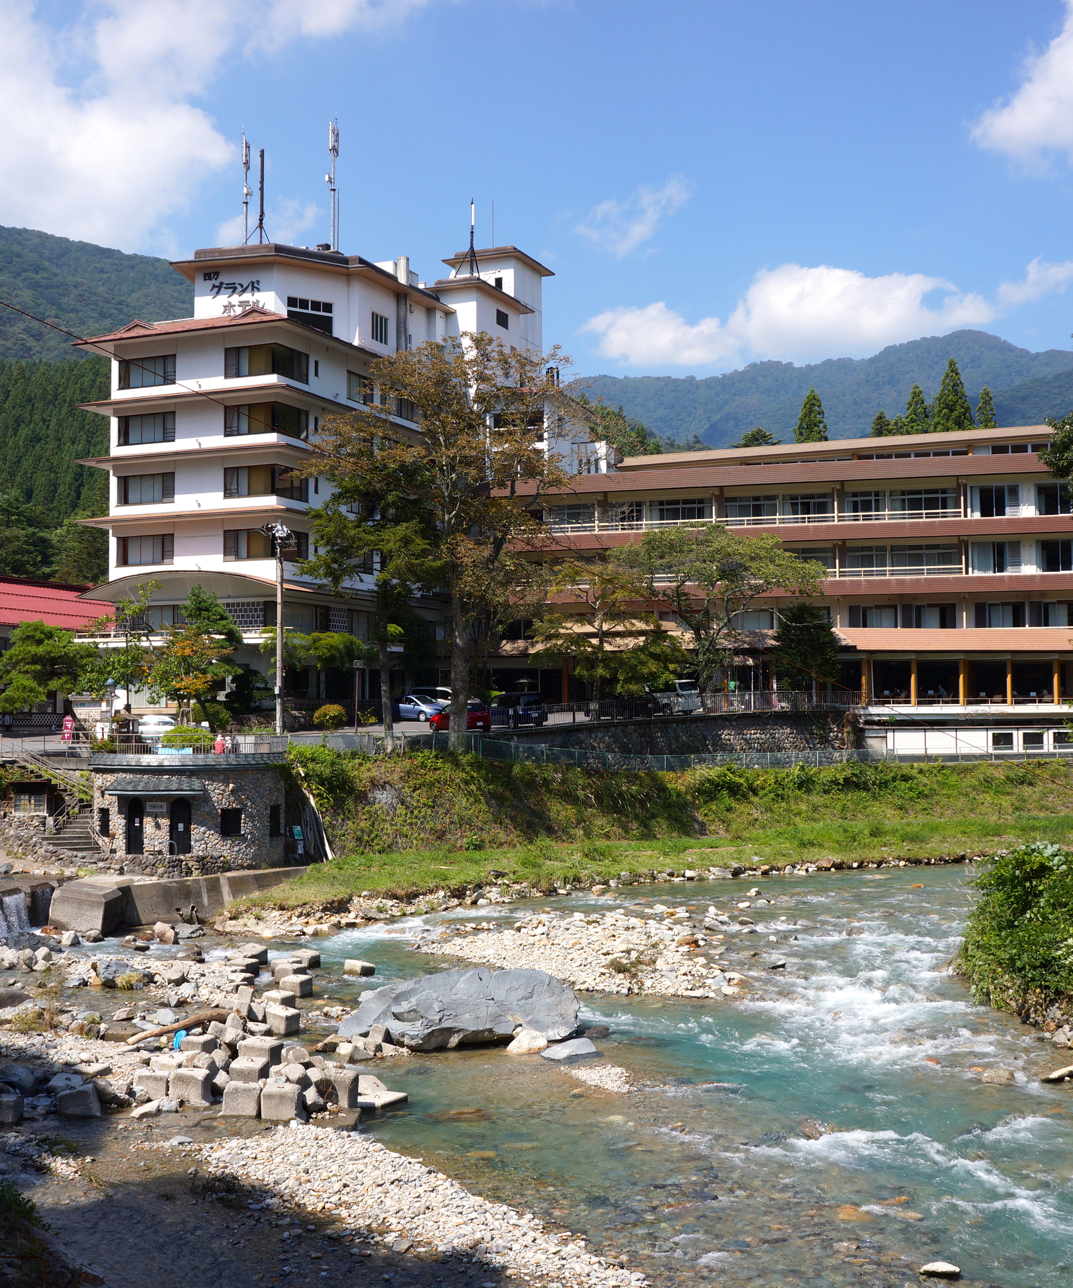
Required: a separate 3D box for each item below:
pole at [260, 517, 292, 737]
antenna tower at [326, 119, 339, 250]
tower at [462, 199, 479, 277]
[{"bbox_3d":[-12.115,-0.733,75.124,1.500,9.997,1.200,0,-3,-9],"label":"pole"},{"bbox_3d":[-12.616,-28.327,99.676,0.850,8.557,0.750,-1,-3,23],"label":"antenna tower"},{"bbox_3d":[-4.588,-28.335,112.490,1.150,5.660,1.100,-1,-3,23],"label":"tower"}]

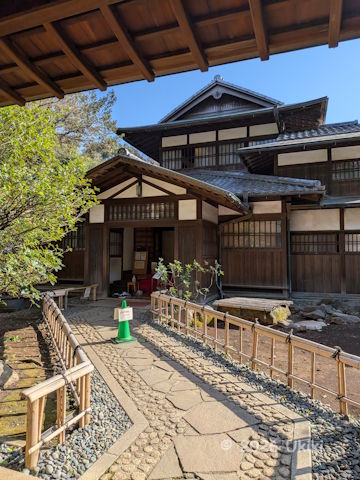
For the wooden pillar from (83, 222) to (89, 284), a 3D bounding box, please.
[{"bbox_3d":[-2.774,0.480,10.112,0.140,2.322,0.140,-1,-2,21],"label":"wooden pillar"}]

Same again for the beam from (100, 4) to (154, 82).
[{"bbox_3d":[-0.241,-0.969,1.646,0.042,0.052,0.468,-1,-16,20],"label":"beam"}]

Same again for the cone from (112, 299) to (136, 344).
[{"bbox_3d":[-0.972,1.407,5.814,0.360,0.700,0.360,0,-2,0],"label":"cone"}]

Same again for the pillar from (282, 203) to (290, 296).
[{"bbox_3d":[3.030,0.253,9.614,0.125,2.784,0.125,-1,-2,21],"label":"pillar"}]

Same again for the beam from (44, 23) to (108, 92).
[{"bbox_3d":[-0.532,-0.963,1.751,0.042,0.052,0.451,-1,-16,20],"label":"beam"}]

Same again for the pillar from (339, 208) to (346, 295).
[{"bbox_3d":[4.635,0.323,9.505,0.120,2.440,0.120,-1,-2,21],"label":"pillar"}]

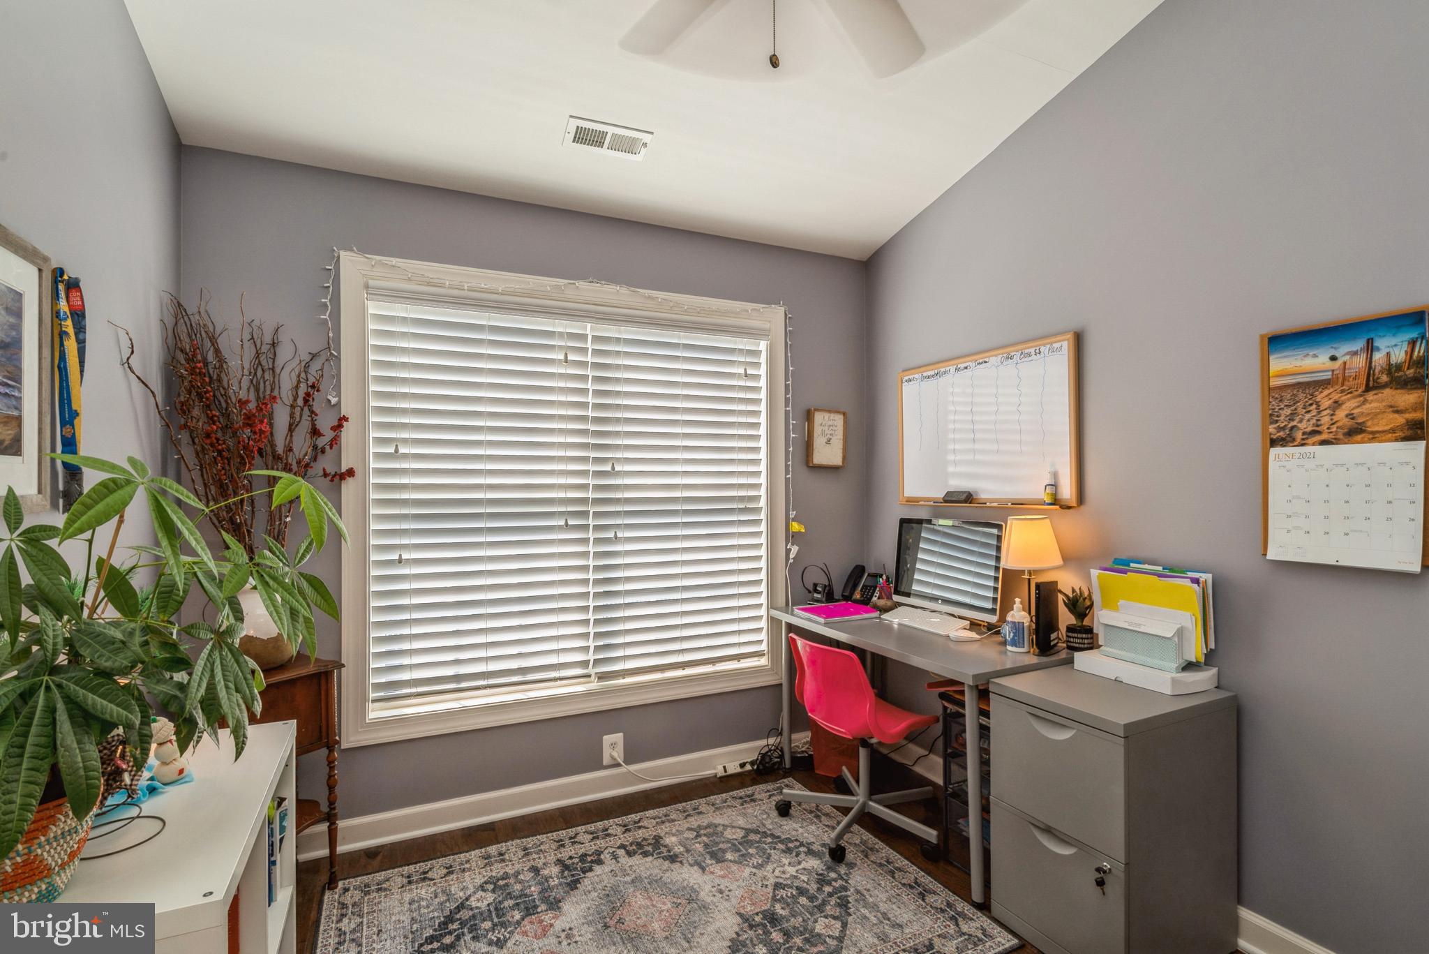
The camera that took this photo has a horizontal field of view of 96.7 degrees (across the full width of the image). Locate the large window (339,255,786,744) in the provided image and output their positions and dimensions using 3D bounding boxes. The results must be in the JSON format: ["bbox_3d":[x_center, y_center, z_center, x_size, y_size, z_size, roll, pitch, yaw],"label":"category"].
[{"bbox_3d":[-0.532,0.081,2.769,1.895,1.850,0.100,0,-1,-24],"label":"large window"}]

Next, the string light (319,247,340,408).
[{"bbox_3d":[-1.389,-0.546,2.291,0.066,0.565,0.030,0,-1,-24],"label":"string light"}]

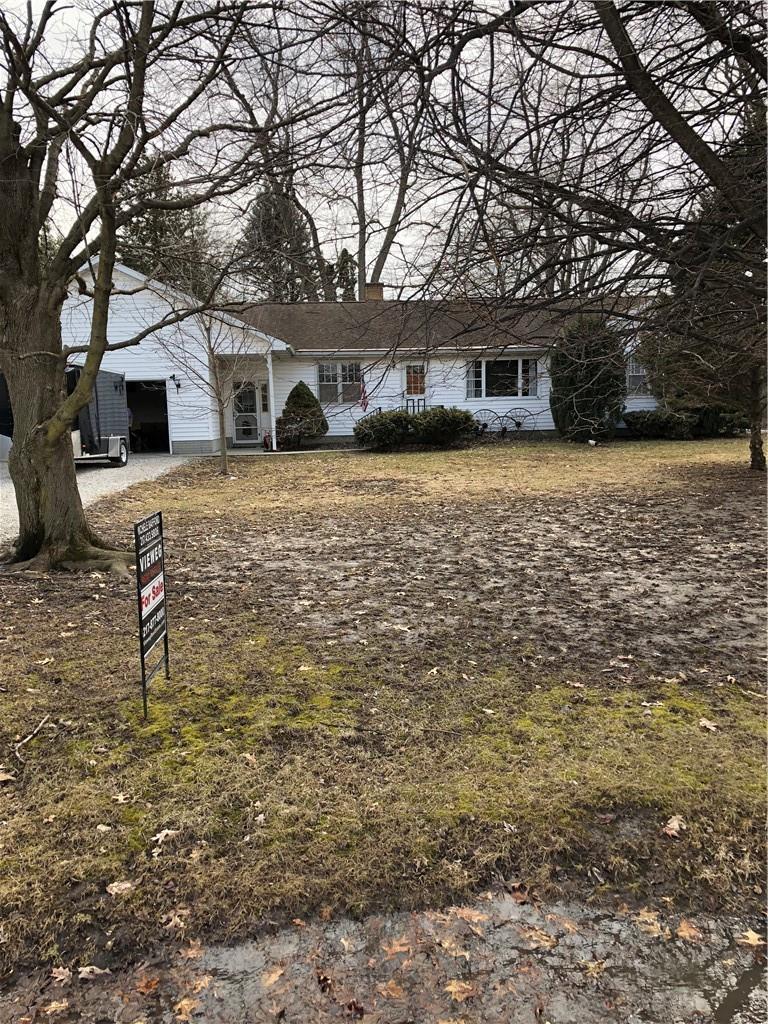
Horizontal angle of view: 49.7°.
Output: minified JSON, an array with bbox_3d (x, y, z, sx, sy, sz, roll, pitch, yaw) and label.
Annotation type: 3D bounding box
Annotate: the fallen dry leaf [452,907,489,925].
[{"bbox_3d":[0.271,1.270,2.607,0.119,0.015,0.057,3,9,31],"label":"fallen dry leaf"}]

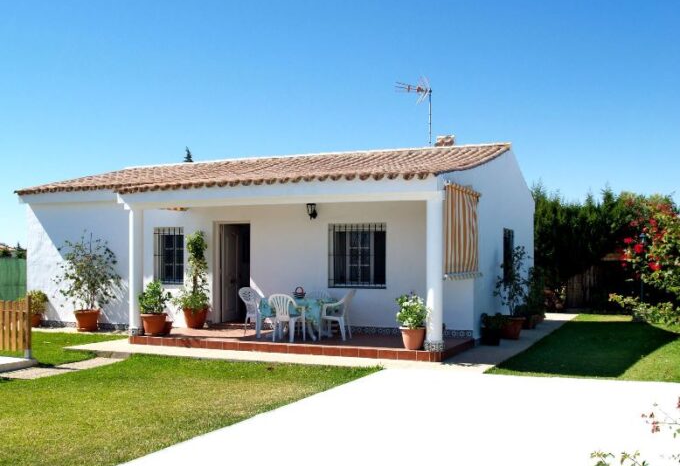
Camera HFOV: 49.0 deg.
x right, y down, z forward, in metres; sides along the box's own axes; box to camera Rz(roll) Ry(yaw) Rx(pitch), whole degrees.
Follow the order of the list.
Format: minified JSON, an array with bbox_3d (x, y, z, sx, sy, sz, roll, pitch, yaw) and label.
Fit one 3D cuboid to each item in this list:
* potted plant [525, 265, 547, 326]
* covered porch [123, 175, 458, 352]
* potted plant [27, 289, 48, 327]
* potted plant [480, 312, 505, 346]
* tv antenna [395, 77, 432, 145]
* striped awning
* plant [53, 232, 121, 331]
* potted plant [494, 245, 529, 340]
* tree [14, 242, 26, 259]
[{"bbox_3d":[4.611,1.454,17.632,0.550,1.340,0.550,-1,-2,24],"label":"potted plant"},{"bbox_3d":[-0.811,0.591,13.316,6.100,2.820,2.200,-1,-2,24],"label":"covered porch"},{"bbox_3d":[-6.911,1.702,17.038,0.550,0.860,0.550,-1,-2,24],"label":"potted plant"},{"bbox_3d":[2.717,1.694,13.358,0.420,0.600,0.420,-1,-2,24],"label":"potted plant"},{"bbox_3d":[1.784,-2.766,17.222,0.850,1.654,0.500,1,-2,-23],"label":"tv antenna"},{"bbox_3d":[2.077,-0.008,12.319,0.130,1.460,2.150,-1,-2,24],"label":"striped awning"},{"bbox_3d":[-5.496,1.068,16.068,1.270,2.060,1.050,-1,-2,24],"label":"plant"},{"bbox_3d":[3.266,1.111,14.255,0.650,1.820,0.650,-1,-2,24],"label":"potted plant"},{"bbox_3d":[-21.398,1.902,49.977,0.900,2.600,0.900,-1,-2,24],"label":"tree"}]

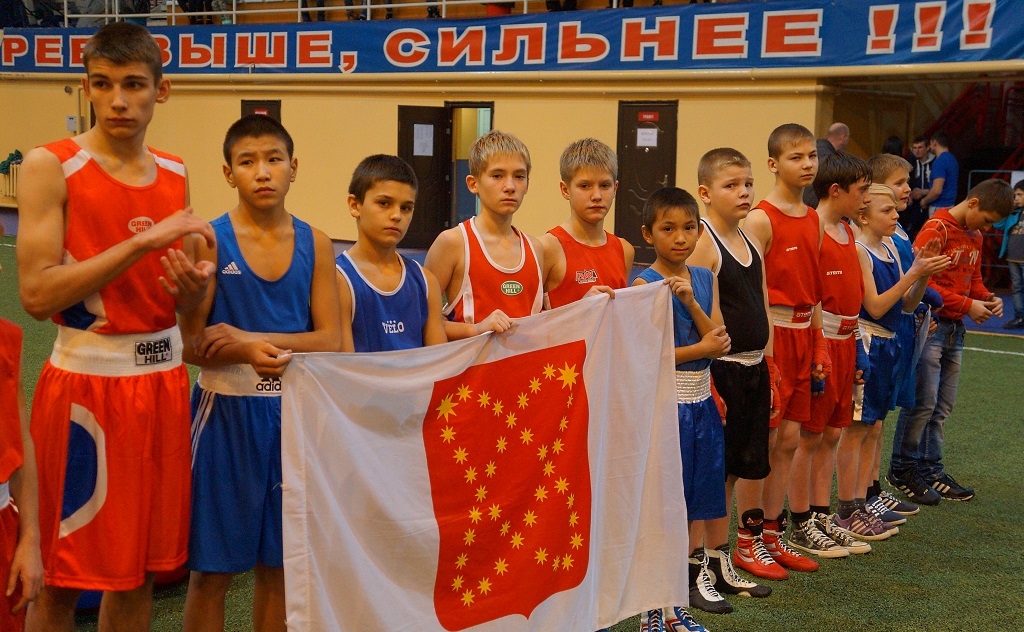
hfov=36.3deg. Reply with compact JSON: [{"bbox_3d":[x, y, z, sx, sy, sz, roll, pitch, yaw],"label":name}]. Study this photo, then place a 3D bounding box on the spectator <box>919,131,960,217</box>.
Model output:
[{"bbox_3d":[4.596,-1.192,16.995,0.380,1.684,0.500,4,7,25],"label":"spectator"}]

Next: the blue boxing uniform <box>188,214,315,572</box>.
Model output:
[{"bbox_3d":[-0.588,0.174,3.540,0.330,0.820,0.230,-1,7,-26],"label":"blue boxing uniform"}]

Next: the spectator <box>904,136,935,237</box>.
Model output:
[{"bbox_3d":[4.551,-1.178,17.590,0.500,1.720,0.340,2,6,5],"label":"spectator"}]

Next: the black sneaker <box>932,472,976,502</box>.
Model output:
[{"bbox_3d":[1.843,0.711,6.707,0.270,0.110,0.100,7,9,43],"label":"black sneaker"}]

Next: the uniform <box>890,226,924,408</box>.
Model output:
[{"bbox_3d":[1.506,0.006,6.150,0.240,0.720,0.310,6,8,37],"label":"uniform"}]

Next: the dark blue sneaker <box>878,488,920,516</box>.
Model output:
[{"bbox_3d":[1.531,0.732,6.301,0.092,0.105,0.250,-4,8,-44],"label":"dark blue sneaker"}]

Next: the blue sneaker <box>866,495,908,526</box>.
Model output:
[{"bbox_3d":[1.448,0.746,6.139,0.092,0.105,0.250,-3,8,-37],"label":"blue sneaker"}]

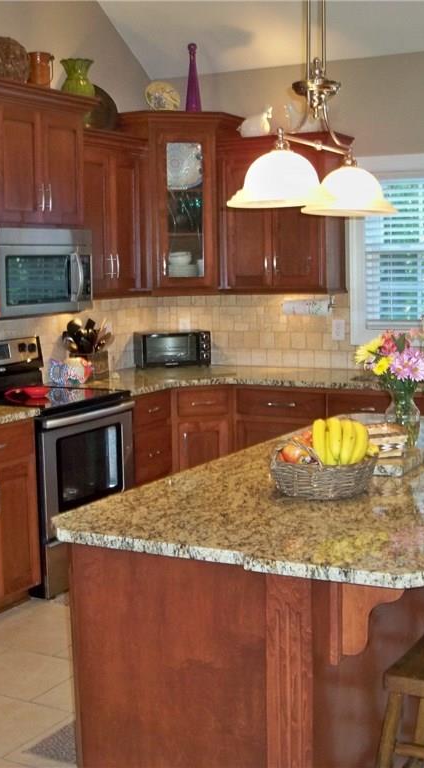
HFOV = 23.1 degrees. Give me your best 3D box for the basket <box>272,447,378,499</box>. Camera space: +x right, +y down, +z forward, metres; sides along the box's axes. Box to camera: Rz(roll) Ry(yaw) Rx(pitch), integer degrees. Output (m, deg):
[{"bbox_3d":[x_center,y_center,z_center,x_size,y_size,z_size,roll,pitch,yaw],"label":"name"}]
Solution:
[{"bbox_3d":[0.322,0.248,2.980,0.310,0.112,0.290,0,6,6],"label":"basket"}]

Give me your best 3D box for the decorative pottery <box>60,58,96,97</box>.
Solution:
[{"bbox_3d":[-0.706,-1.605,5.477,0.160,0.205,0.160,-1,7,0],"label":"decorative pottery"}]

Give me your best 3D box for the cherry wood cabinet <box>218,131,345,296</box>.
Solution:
[{"bbox_3d":[0.425,-1.007,6.270,0.720,0.912,0.367,3,7,28],"label":"cherry wood cabinet"}]

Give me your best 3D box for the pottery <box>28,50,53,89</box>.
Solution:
[{"bbox_3d":[-0.897,-1.624,5.419,0.135,0.220,0.135,-1,6,0],"label":"pottery"}]

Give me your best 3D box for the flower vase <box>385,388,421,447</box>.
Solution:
[{"bbox_3d":[0.659,0.112,3.578,0.122,0.215,0.122,3,7,28],"label":"flower vase"}]

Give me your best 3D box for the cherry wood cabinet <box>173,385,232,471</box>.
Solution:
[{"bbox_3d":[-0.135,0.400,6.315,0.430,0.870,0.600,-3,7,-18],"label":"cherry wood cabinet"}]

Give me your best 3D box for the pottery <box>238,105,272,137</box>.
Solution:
[{"bbox_3d":[0.262,-1.589,6.242,0.180,0.190,0.130,3,7,28],"label":"pottery"}]

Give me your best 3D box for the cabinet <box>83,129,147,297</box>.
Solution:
[{"bbox_3d":[-0.666,-0.935,5.880,0.370,0.880,0.730,3,7,28],"label":"cabinet"}]

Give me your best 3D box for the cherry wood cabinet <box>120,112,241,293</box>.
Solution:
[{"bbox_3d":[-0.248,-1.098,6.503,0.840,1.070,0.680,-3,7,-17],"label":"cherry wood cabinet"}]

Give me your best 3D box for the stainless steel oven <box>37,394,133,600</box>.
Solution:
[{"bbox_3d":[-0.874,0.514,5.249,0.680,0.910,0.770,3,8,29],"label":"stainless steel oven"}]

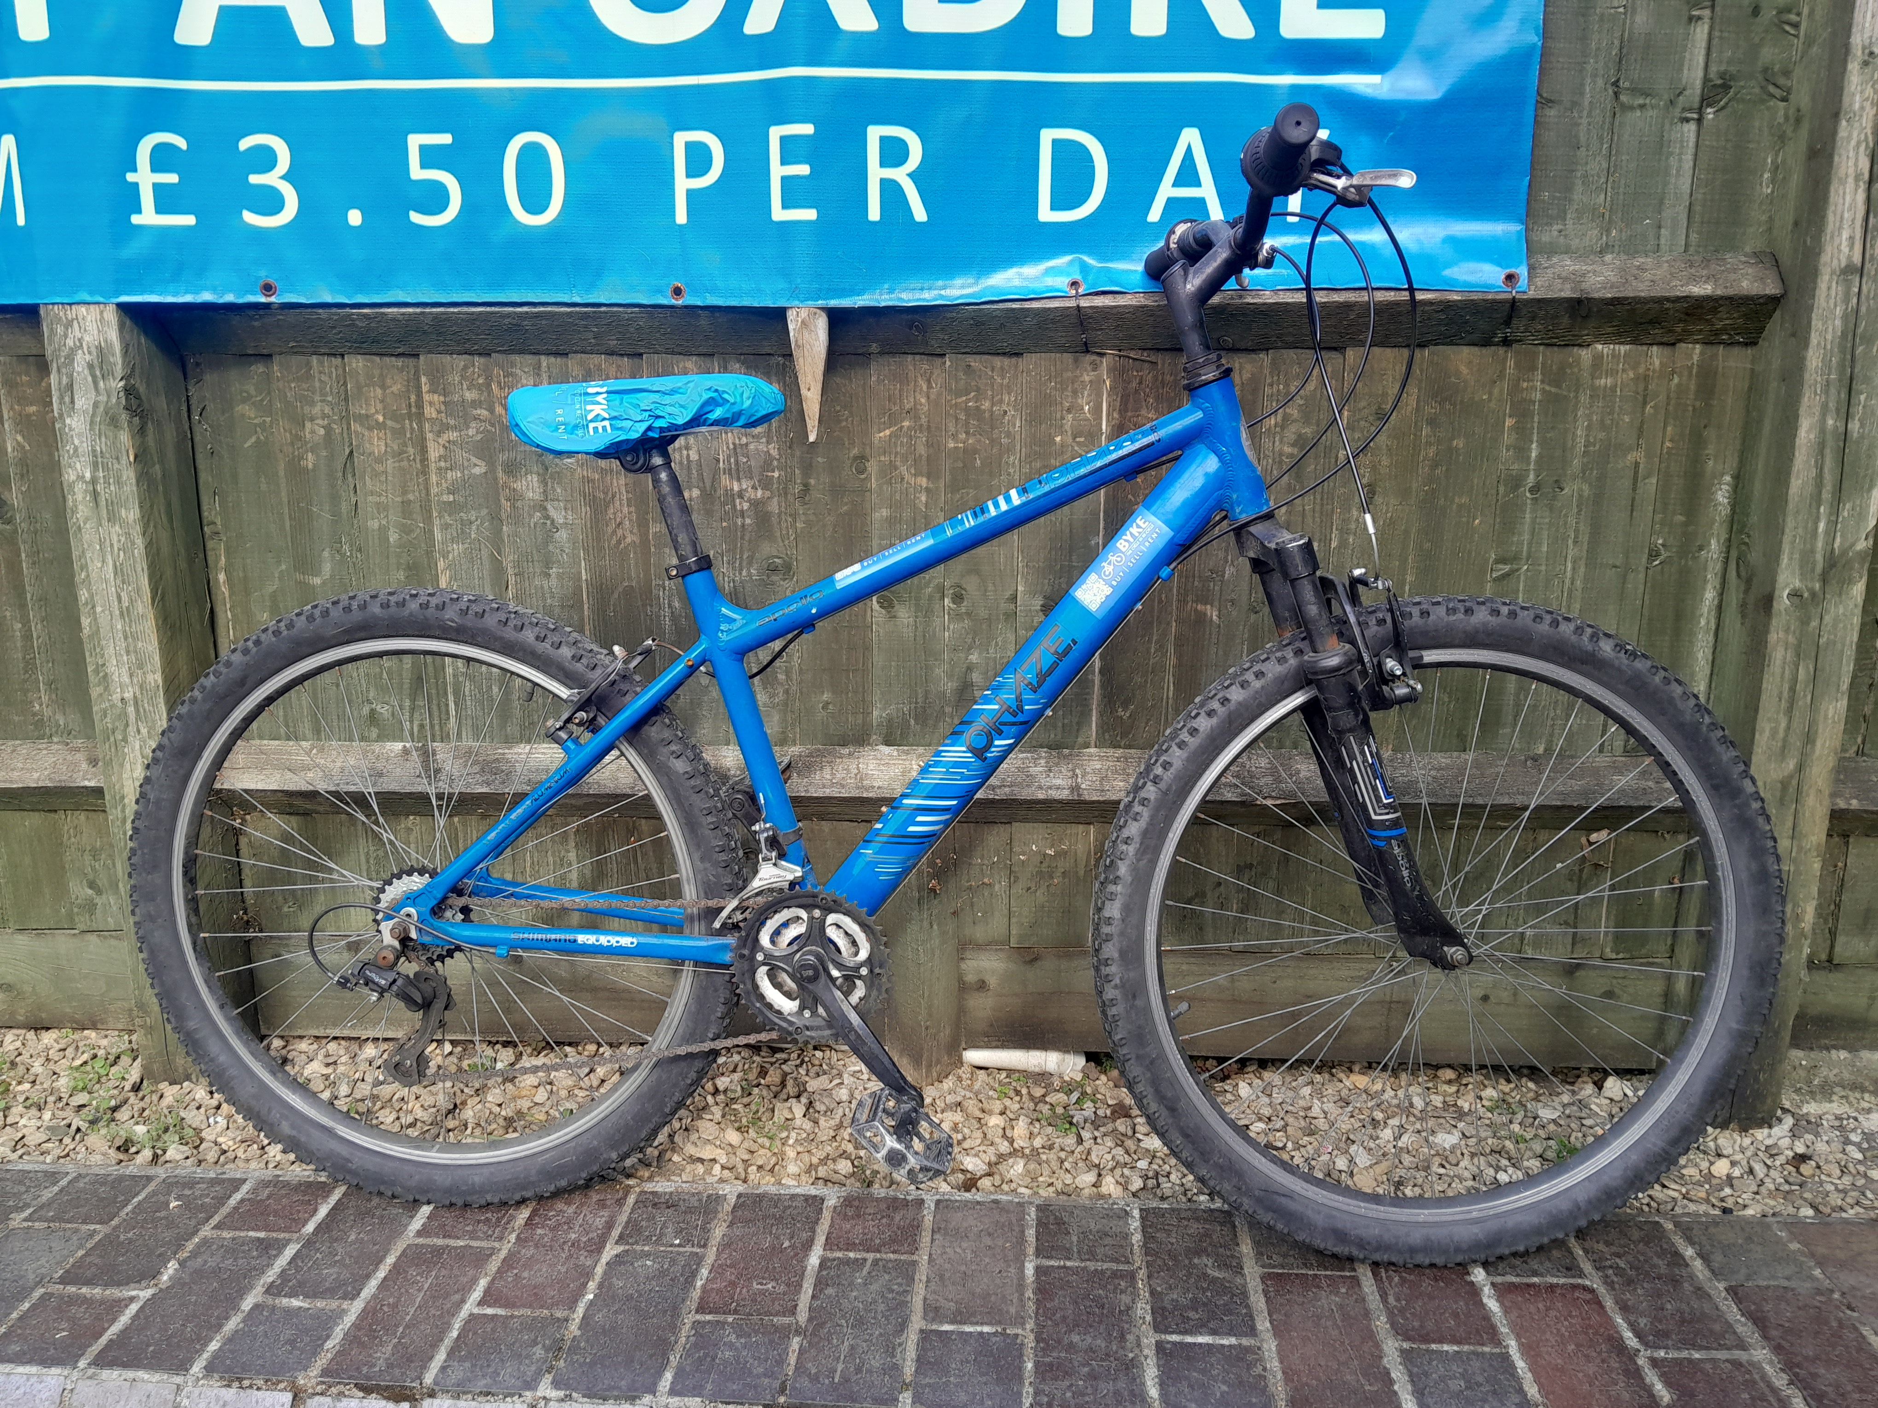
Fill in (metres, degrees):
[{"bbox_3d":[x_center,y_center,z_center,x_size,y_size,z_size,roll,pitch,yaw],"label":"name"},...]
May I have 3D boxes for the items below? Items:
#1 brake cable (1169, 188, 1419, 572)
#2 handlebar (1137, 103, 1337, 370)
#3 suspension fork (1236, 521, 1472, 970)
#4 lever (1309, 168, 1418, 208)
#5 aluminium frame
[{"bbox_3d":[0.326,-0.297,1.339,0.208,0.340,0.200,0,8,0],"label":"brake cable"},{"bbox_3d":[0.269,-0.399,1.340,0.116,0.170,0.634,0,8,0],"label":"handlebar"},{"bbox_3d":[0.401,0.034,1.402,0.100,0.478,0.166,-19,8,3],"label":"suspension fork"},{"bbox_3d":[0.341,-0.423,1.154,0.068,0.038,0.150,0,8,0],"label":"lever"},{"bbox_3d":[-0.121,-0.023,1.449,0.893,0.612,0.146,1,10,6],"label":"aluminium frame"}]

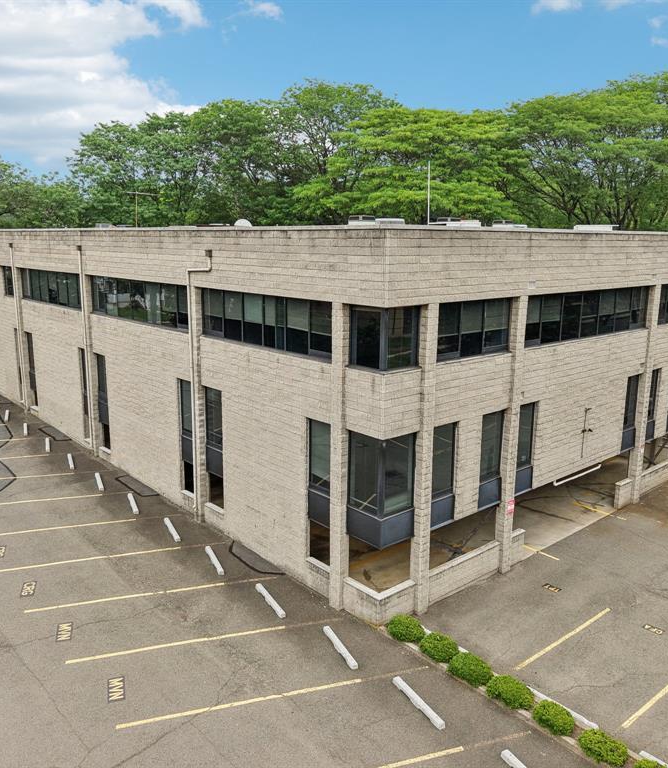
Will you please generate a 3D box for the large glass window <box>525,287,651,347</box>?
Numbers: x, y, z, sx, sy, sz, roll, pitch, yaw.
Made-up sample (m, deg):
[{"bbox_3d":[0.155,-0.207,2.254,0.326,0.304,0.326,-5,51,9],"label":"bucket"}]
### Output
[{"bbox_3d":[8.646,-2.399,24.006,8.420,1.600,0.120,-10,16,-41],"label":"large glass window"}]

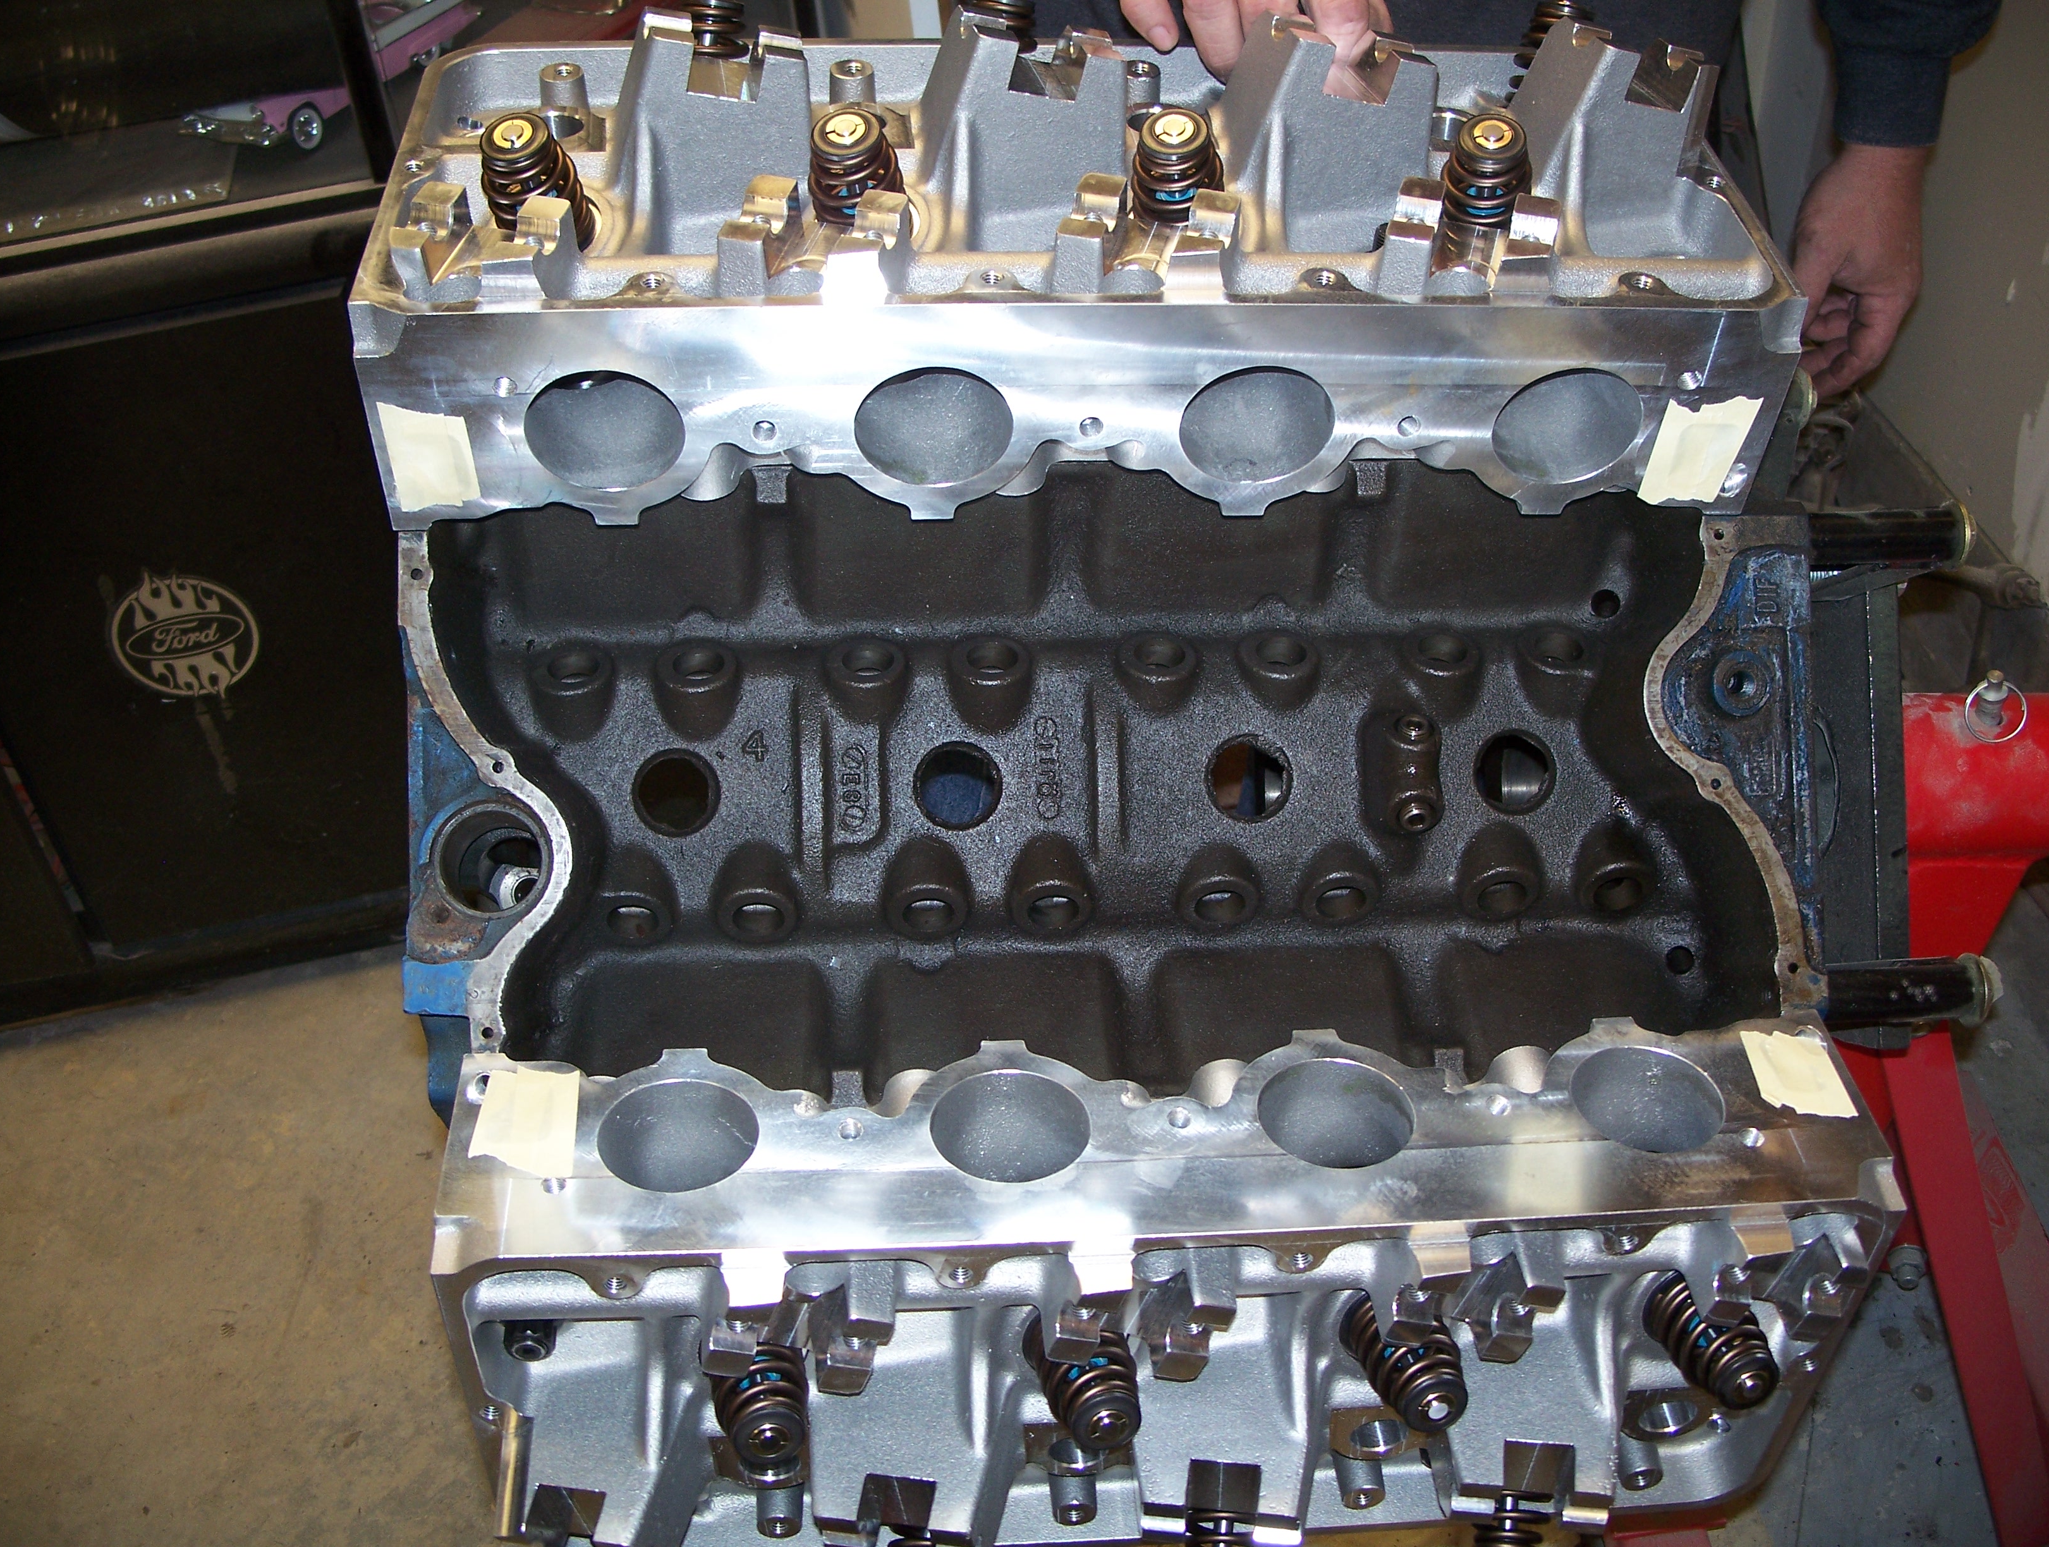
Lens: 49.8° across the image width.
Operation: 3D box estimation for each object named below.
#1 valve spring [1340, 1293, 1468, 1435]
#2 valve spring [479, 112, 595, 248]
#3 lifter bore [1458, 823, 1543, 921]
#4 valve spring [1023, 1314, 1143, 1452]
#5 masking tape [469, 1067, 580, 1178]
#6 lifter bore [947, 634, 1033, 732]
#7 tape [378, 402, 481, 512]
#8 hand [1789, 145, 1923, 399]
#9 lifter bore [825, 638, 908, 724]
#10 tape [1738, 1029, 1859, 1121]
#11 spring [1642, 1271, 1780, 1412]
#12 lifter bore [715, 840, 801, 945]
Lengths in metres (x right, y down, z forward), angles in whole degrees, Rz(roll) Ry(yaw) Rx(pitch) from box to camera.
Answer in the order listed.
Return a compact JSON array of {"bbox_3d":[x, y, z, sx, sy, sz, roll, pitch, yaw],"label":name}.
[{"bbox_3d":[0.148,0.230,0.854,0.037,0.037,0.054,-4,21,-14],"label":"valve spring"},{"bbox_3d":[-0.188,-0.227,0.841,0.037,0.054,0.037,-5,65,2],"label":"valve spring"},{"bbox_3d":[0.203,0.043,0.950,0.036,0.036,0.027,-1,43,-5],"label":"lifter bore"},{"bbox_3d":[0.024,0.232,0.841,0.037,0.037,0.054,-4,21,-14],"label":"valve spring"},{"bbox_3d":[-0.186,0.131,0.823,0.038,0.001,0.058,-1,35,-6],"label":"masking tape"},{"bbox_3d":[-0.014,-0.039,0.934,0.036,0.026,0.036,-1,41,-5],"label":"lifter bore"},{"bbox_3d":[-0.224,-0.119,0.832,0.030,0.050,0.002,-3,43,-4],"label":"tape"},{"bbox_3d":[0.448,-0.271,1.190,0.075,0.140,0.085,1,38,17],"label":"hand"},{"bbox_3d":[-0.066,-0.038,0.944,0.037,0.027,0.037,-1,40,-6],"label":"lifter bore"},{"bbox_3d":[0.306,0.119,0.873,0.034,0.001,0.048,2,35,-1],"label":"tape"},{"bbox_3d":[0.271,0.224,0.862,0.036,0.036,0.049,-6,29,-14],"label":"spring"},{"bbox_3d":[-0.112,0.051,0.936,0.037,0.037,0.030,-1,46,-6],"label":"lifter bore"}]

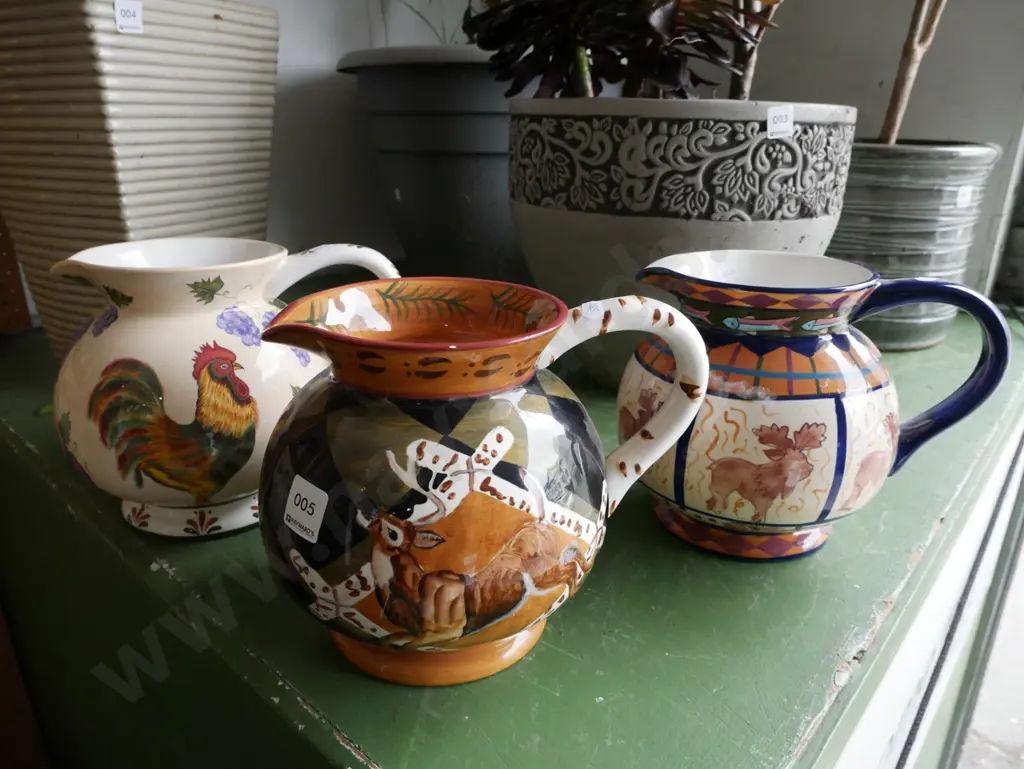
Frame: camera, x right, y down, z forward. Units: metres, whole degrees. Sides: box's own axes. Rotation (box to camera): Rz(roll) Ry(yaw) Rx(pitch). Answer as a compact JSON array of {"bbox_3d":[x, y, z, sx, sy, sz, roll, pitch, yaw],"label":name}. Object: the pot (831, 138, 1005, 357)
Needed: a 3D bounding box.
[{"bbox_3d":[0.512,-0.212,1.028,0.304,0.262,0.304,1,21,0],"label":"pot"}]

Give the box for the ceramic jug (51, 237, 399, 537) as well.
[{"bbox_3d":[-0.208,-0.011,0.556,0.249,0.203,0.202,-1,21,-6],"label":"ceramic jug"}]

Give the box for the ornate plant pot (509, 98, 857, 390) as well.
[{"bbox_3d":[0.173,-0.161,0.809,0.355,0.295,0.355,0,21,0],"label":"ornate plant pot"}]

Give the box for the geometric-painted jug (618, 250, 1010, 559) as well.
[{"bbox_3d":[0.205,0.011,0.521,0.247,0.201,0.197,10,23,22],"label":"geometric-painted jug"}]

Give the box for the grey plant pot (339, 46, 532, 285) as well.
[{"bbox_3d":[-0.097,-0.371,1.249,0.384,0.381,0.384,1,21,0],"label":"grey plant pot"}]

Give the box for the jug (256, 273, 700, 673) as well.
[{"bbox_3d":[-0.013,0.043,0.410,0.253,0.194,0.195,-2,21,-7],"label":"jug"}]

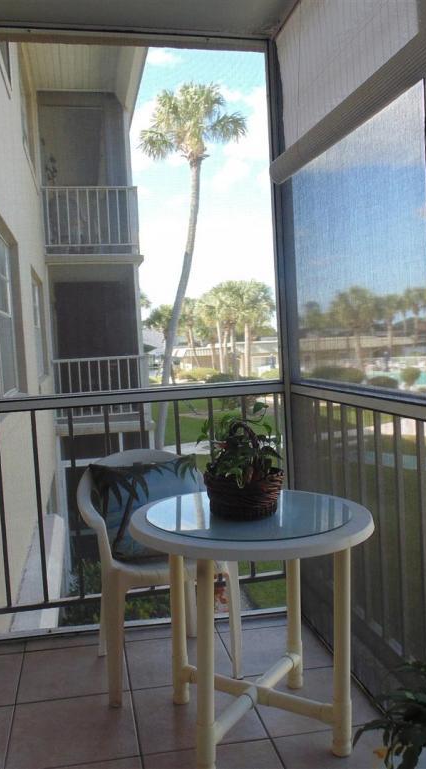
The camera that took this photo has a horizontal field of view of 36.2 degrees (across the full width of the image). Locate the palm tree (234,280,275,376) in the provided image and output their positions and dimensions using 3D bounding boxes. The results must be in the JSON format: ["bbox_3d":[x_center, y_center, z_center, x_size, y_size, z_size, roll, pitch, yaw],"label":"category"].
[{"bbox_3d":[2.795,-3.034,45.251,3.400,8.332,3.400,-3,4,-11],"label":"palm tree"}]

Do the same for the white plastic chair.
[{"bbox_3d":[-0.235,0.682,2.513,0.545,0.810,0.540,-4,4,-21],"label":"white plastic chair"}]

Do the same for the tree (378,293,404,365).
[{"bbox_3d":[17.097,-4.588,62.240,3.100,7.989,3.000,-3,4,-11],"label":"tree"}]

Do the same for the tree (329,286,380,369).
[{"bbox_3d":[11.060,-3.555,50.240,3.800,7.964,3.700,-3,4,-11],"label":"tree"}]

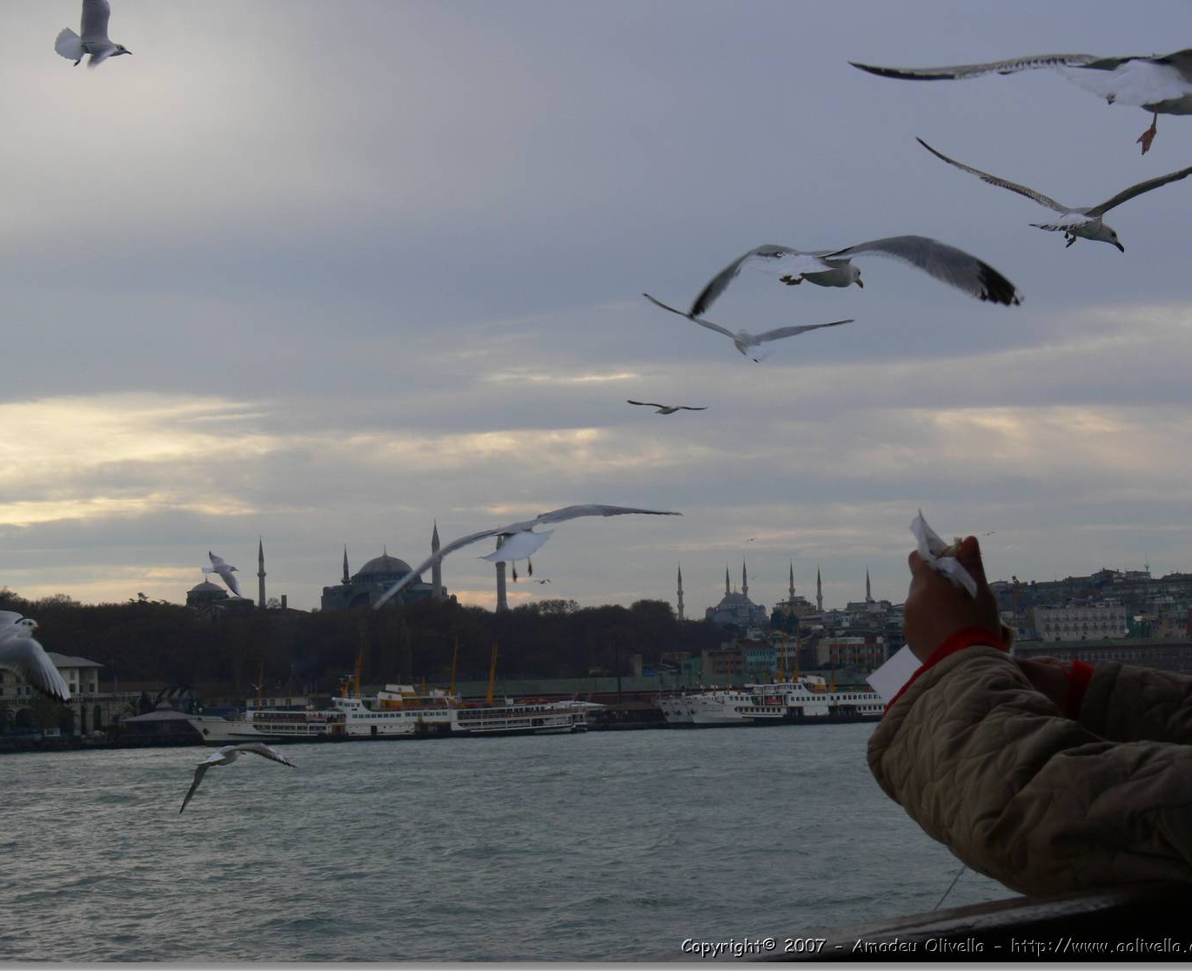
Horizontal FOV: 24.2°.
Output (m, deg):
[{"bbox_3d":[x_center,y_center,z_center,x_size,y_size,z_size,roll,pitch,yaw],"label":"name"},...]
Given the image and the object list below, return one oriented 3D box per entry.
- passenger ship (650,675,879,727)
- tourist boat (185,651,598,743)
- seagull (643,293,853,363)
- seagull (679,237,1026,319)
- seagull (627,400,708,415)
[{"bbox_3d":[39.456,39.273,500.000,58.000,10.000,12.000,-1,-4,-12],"label":"passenger ship"},{"bbox_3d":[-35.480,36.820,480.000,70.000,14.500,13.000,-1,-4,-12],"label":"tourist boat"},{"bbox_3d":[0.847,-0.884,15.500,1.250,0.360,0.550,5,2,-18],"label":"seagull"},{"bbox_3d":[0.805,-0.655,8.600,1.180,0.280,0.580,-5,-5,40],"label":"seagull"},{"bbox_3d":[0.936,-1.014,36.000,1.250,0.200,0.550,2,-5,-38],"label":"seagull"}]

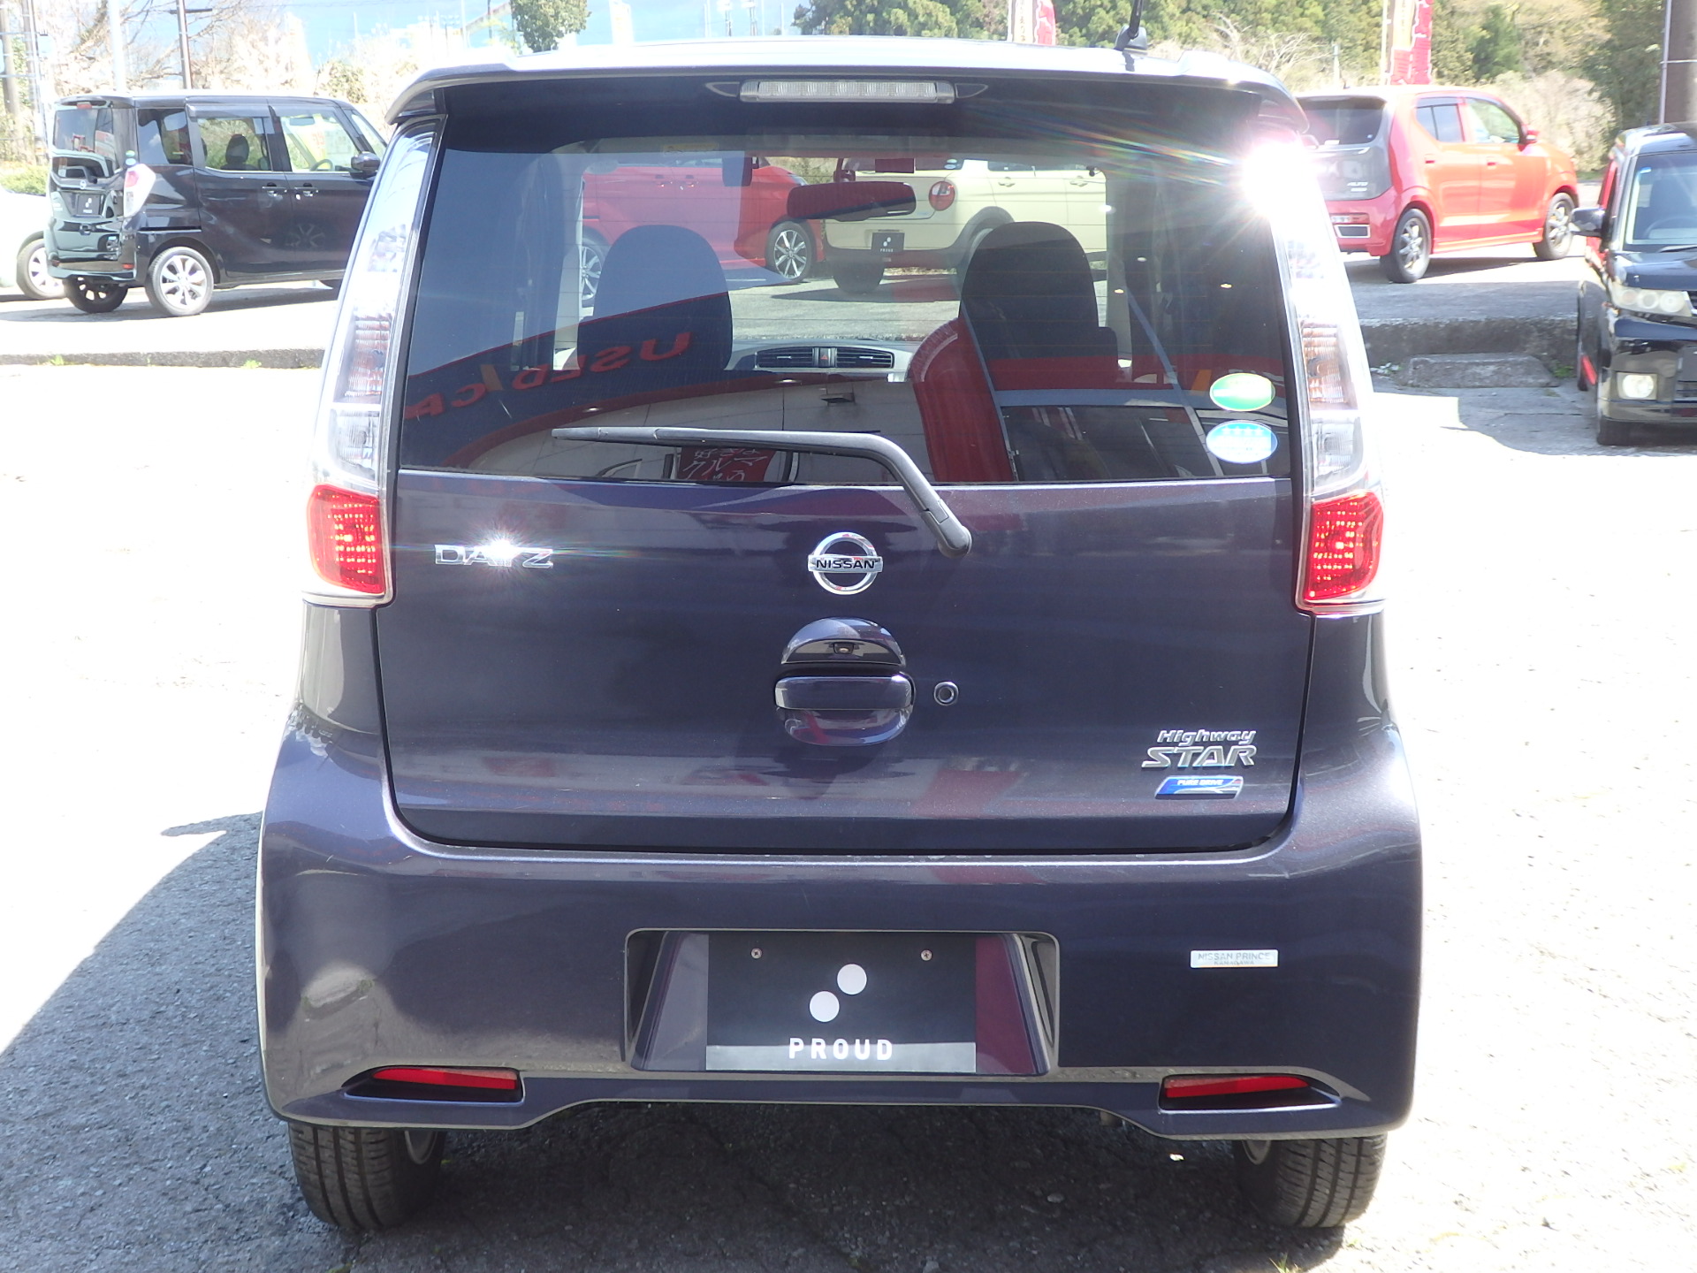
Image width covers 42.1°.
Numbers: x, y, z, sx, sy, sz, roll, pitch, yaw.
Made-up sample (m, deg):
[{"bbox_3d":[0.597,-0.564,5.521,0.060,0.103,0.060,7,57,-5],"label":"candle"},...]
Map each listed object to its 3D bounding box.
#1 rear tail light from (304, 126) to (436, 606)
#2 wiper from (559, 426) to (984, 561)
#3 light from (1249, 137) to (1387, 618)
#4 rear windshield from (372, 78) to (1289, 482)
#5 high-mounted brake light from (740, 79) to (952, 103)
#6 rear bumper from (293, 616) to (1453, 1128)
[{"bbox_3d":[-0.588,-0.334,2.715,0.195,0.570,0.230,0,12,-1],"label":"rear tail light"},{"bbox_3d":[-0.102,-0.170,2.607,0.500,0.155,0.070,0,12,-1],"label":"wiper"},{"bbox_3d":[0.588,-0.325,2.730,0.195,0.570,0.230,0,12,-1],"label":"light"},{"bbox_3d":[-0.005,-0.416,2.640,1.080,0.480,0.110,0,0,-1],"label":"rear windshield"},{"bbox_3d":[-0.001,-0.642,2.600,0.256,0.032,0.045,0,12,-1],"label":"high-mounted brake light"},{"bbox_3d":[-0.010,0.290,2.775,1.470,0.650,0.320,0,12,-1],"label":"rear bumper"}]

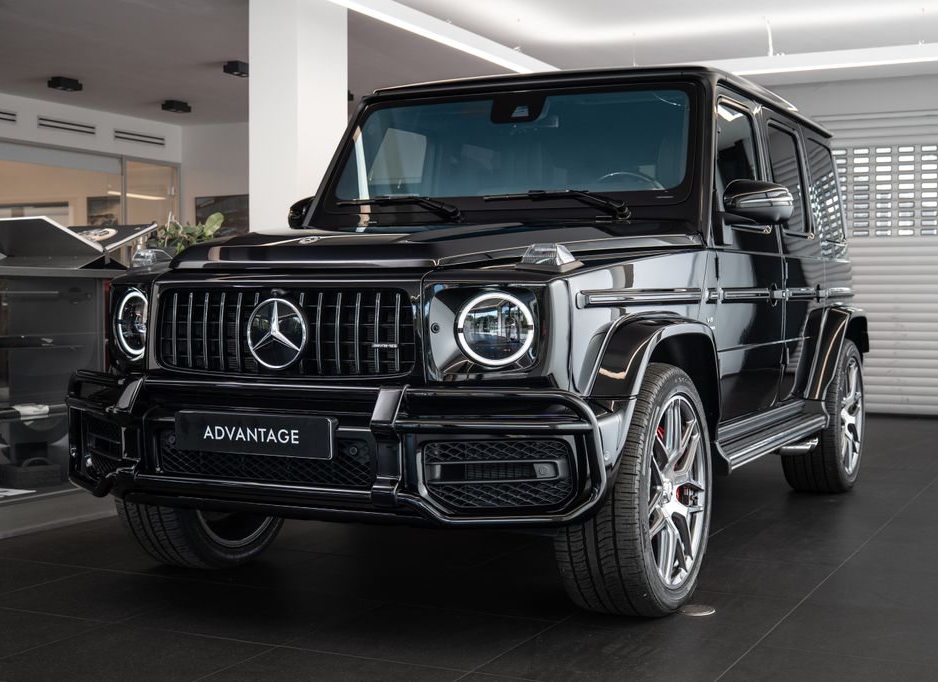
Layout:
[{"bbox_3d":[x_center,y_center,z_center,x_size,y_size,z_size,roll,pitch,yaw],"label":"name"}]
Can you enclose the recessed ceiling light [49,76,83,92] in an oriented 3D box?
[{"bbox_3d":[-3.500,-2.230,11.098,0.150,0.090,0.250,1,2,27],"label":"recessed ceiling light"}]

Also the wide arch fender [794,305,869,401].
[{"bbox_3d":[1.868,0.033,6.459,0.170,0.430,1.140,1,2,27],"label":"wide arch fender"}]

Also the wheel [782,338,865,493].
[{"bbox_3d":[1.833,0.371,6.578,0.284,0.785,0.785,1,2,27],"label":"wheel"}]

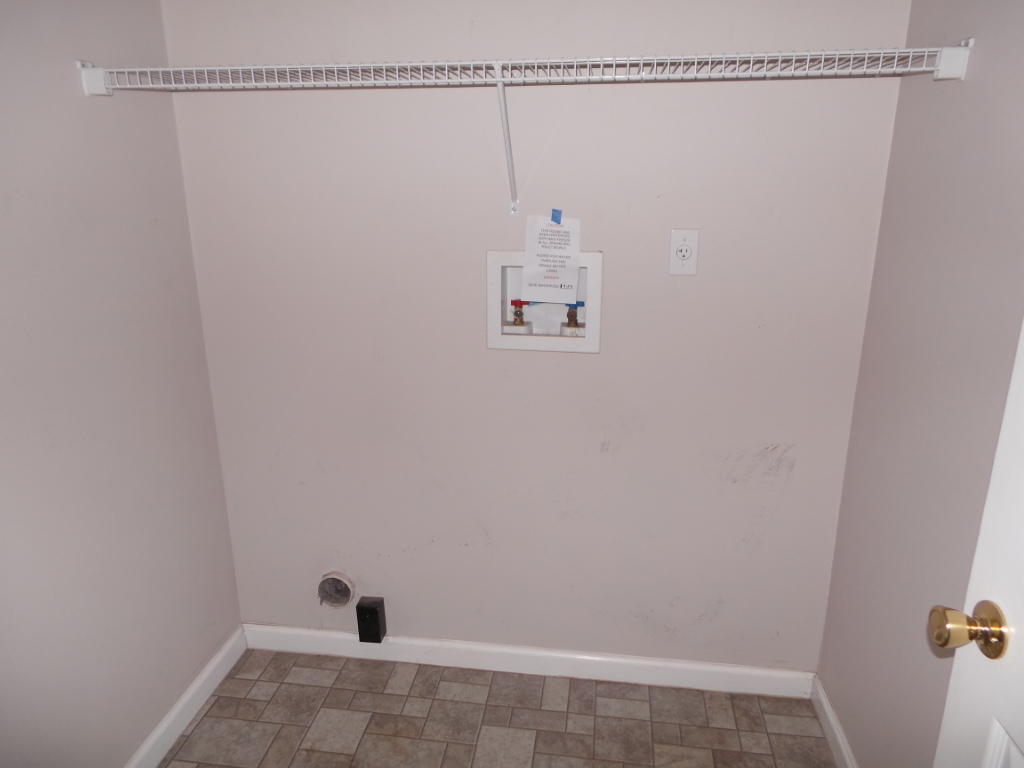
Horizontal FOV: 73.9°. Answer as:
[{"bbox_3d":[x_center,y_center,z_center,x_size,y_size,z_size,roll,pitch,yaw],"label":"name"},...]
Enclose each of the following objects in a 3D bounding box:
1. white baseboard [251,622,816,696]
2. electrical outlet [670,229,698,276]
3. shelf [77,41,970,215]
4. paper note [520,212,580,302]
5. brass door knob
[{"bbox_3d":[-0.001,0.860,2.123,1.790,0.087,0.014,2,16,7],"label":"white baseboard"},{"bbox_3d":[0.438,-0.333,1.729,0.070,0.114,0.008,2,16,7],"label":"electrical outlet"},{"bbox_3d":[-0.023,-0.552,1.559,1.800,0.320,0.335,2,16,7],"label":"shelf"},{"bbox_3d":[0.102,-0.321,1.762,0.140,0.218,0.006,4,7,7],"label":"paper note"},{"bbox_3d":[0.547,0.298,0.829,0.066,0.068,0.068,2,16,7],"label":"brass door knob"}]

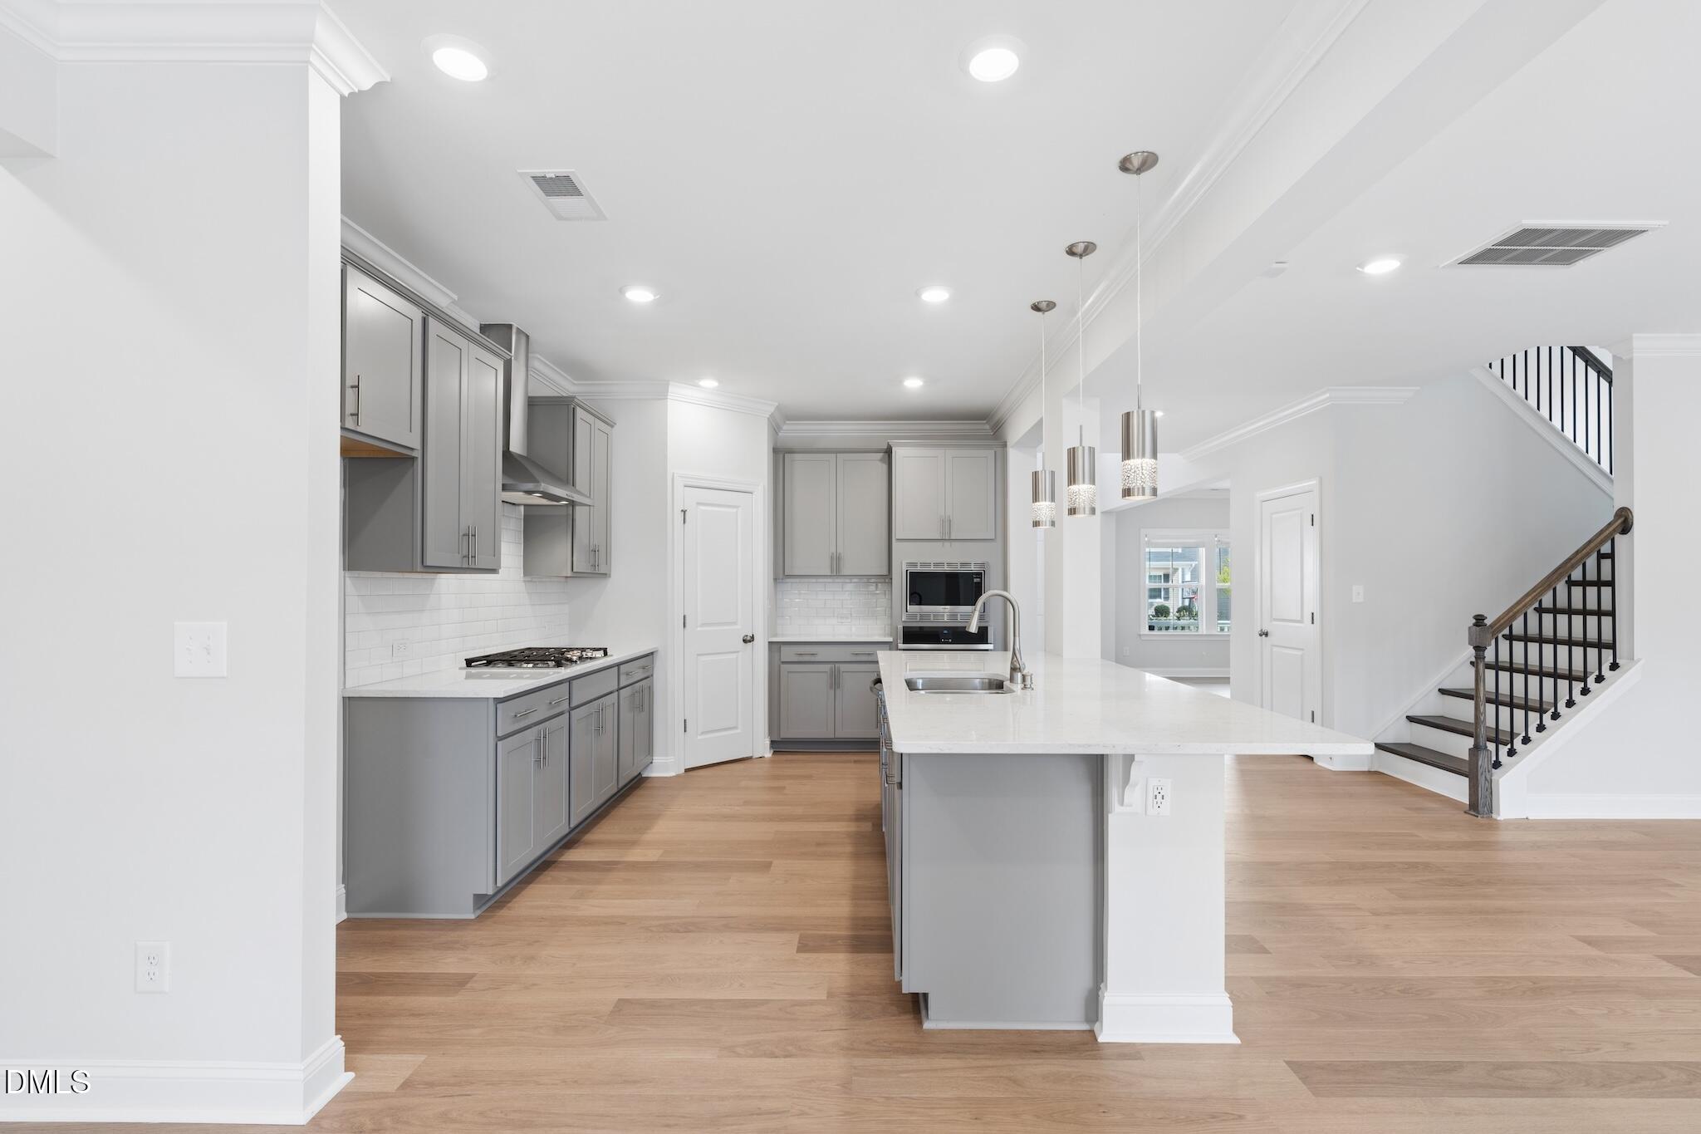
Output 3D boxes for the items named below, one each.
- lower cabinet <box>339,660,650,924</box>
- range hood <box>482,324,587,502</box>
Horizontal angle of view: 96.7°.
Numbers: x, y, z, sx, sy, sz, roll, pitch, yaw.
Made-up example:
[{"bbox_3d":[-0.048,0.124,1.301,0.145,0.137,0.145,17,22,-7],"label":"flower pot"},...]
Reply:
[{"bbox_3d":[-1.699,0.986,4.170,0.620,0.908,2.320,0,-2,1],"label":"lower cabinet"},{"bbox_3d":[-1.792,-0.850,4.221,0.465,0.945,0.740,0,-2,1],"label":"range hood"}]

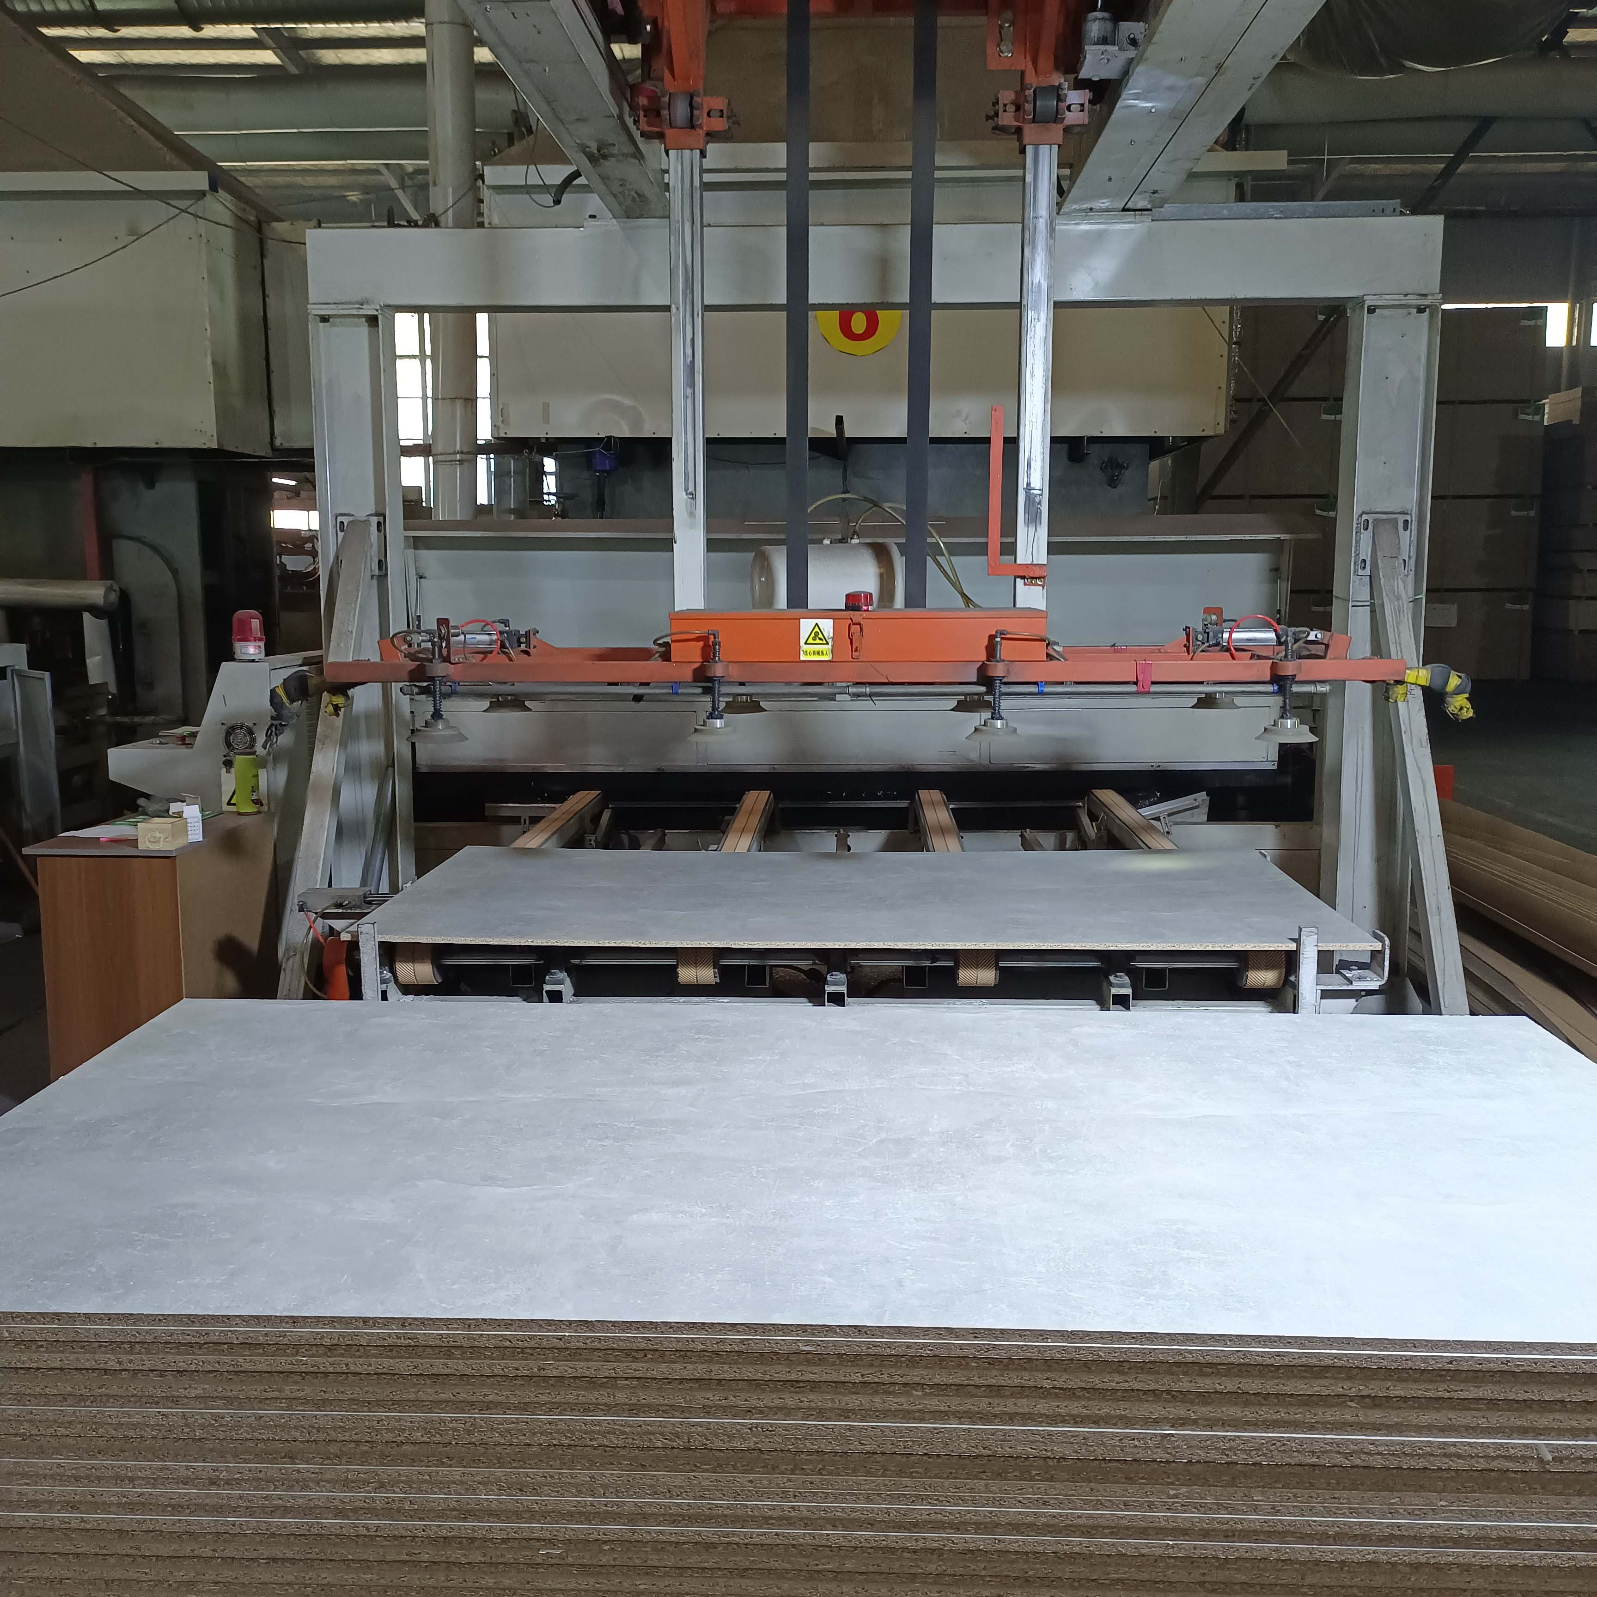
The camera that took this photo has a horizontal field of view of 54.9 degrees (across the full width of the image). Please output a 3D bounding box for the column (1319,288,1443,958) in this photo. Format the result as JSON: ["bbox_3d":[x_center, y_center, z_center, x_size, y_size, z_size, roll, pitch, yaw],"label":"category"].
[{"bbox_3d":[1.989,-0.478,5.295,0.248,2.360,0.180,0,9,3],"label":"column"}]

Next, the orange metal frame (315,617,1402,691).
[{"bbox_3d":[0.154,-0.393,3.963,2.535,0.145,0.720,0,9,3],"label":"orange metal frame"}]

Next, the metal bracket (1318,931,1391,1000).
[{"bbox_3d":[1.300,0.388,3.634,0.152,0.145,0.120,0,9,3],"label":"metal bracket"}]

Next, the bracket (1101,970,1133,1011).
[{"bbox_3d":[0.750,0.443,3.617,0.051,0.093,0.120,0,9,3],"label":"bracket"}]

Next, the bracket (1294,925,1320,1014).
[{"bbox_3d":[1.179,0.413,3.578,0.050,0.233,0.050,0,9,3],"label":"bracket"}]

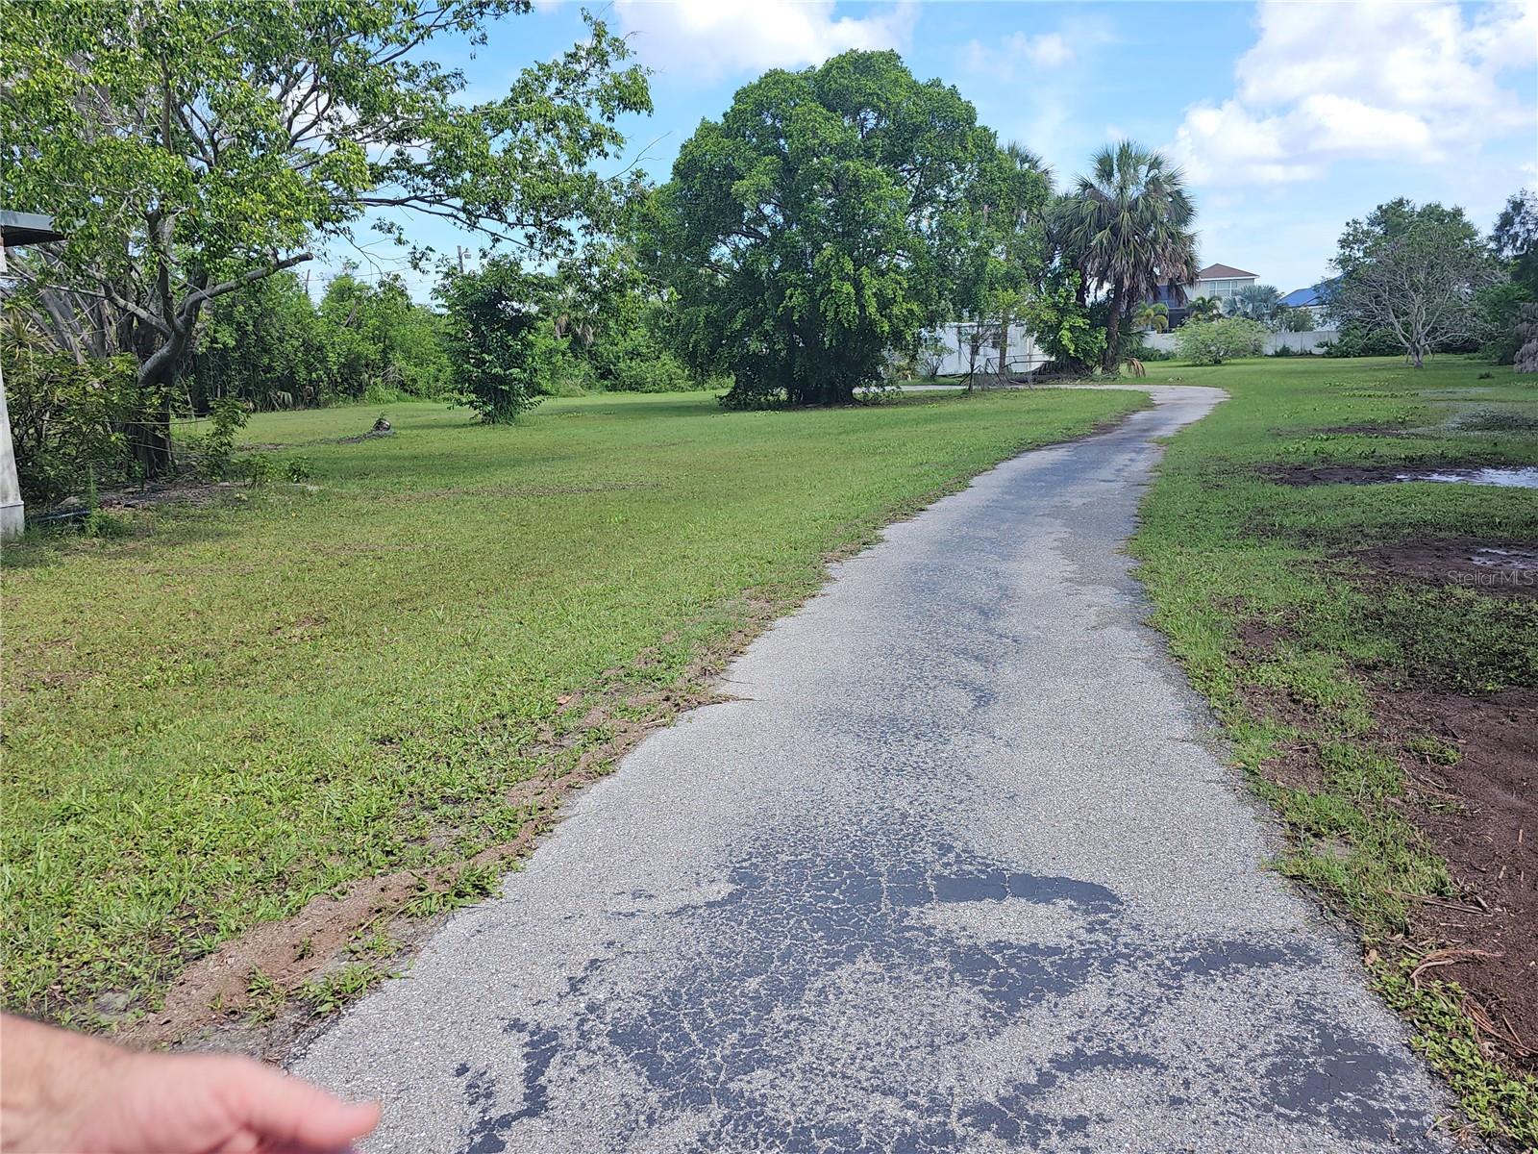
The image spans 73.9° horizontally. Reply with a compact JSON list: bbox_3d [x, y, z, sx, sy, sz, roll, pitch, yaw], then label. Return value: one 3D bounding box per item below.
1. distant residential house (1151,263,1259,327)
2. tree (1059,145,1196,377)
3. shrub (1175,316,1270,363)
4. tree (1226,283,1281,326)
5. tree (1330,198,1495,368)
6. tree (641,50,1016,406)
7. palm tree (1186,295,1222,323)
[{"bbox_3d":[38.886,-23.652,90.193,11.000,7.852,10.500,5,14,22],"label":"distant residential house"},{"bbox_3d":[15.254,-13.111,42.338,5.166,9.292,5.166,5,14,19],"label":"tree"},{"bbox_3d":[26.302,-13.686,59.186,5.055,2.680,4.802,6,14,23],"label":"shrub"},{"bbox_3d":[38.283,-20.116,80.077,3.931,5.611,3.931,6,15,24],"label":"tree"},{"bbox_3d":[33.889,-15.165,52.799,7.317,8.490,6.951,8,15,31],"label":"tree"},{"bbox_3d":[1.585,-8.171,24.277,9.167,7.965,8.709,1,13,3],"label":"tree"},{"bbox_3d":[34.570,-19.809,80.704,2.666,4.725,2.666,5,14,22],"label":"palm tree"}]

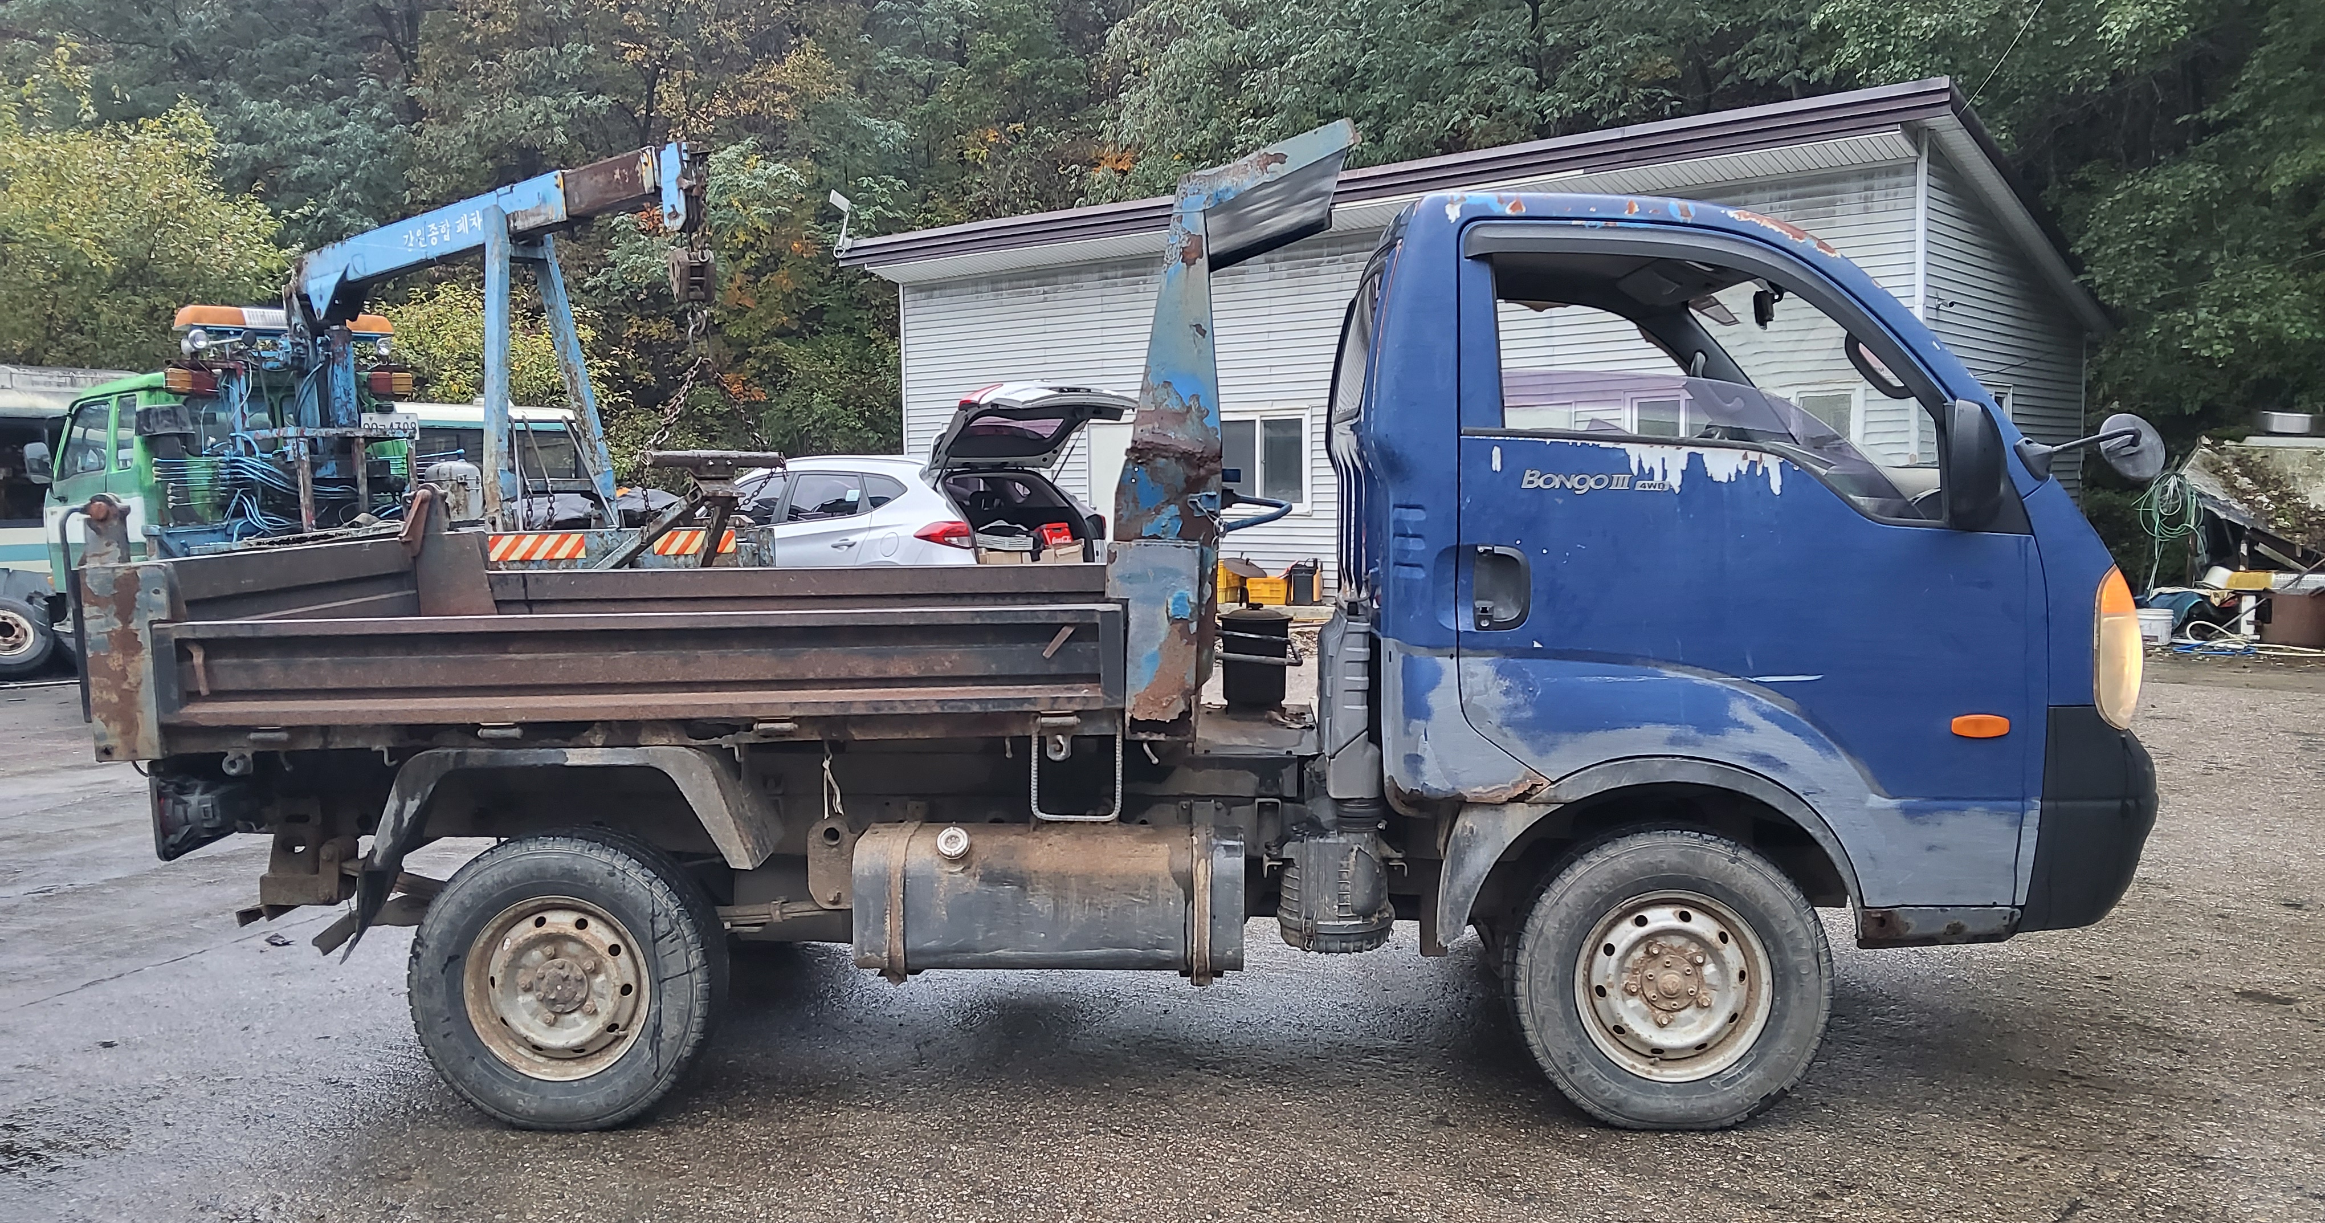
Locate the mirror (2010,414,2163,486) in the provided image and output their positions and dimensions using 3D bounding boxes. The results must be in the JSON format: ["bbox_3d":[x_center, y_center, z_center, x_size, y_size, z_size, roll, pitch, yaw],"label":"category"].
[{"bbox_3d":[2.058,-0.363,3.880,0.310,0.165,0.170,0,4,2],"label":"mirror"}]

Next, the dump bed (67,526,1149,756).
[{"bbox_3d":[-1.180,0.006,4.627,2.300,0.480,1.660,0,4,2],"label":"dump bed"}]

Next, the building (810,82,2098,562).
[{"bbox_3d":[3.250,-2.501,21.421,14.000,4.600,6.600,3,6,40],"label":"building"}]

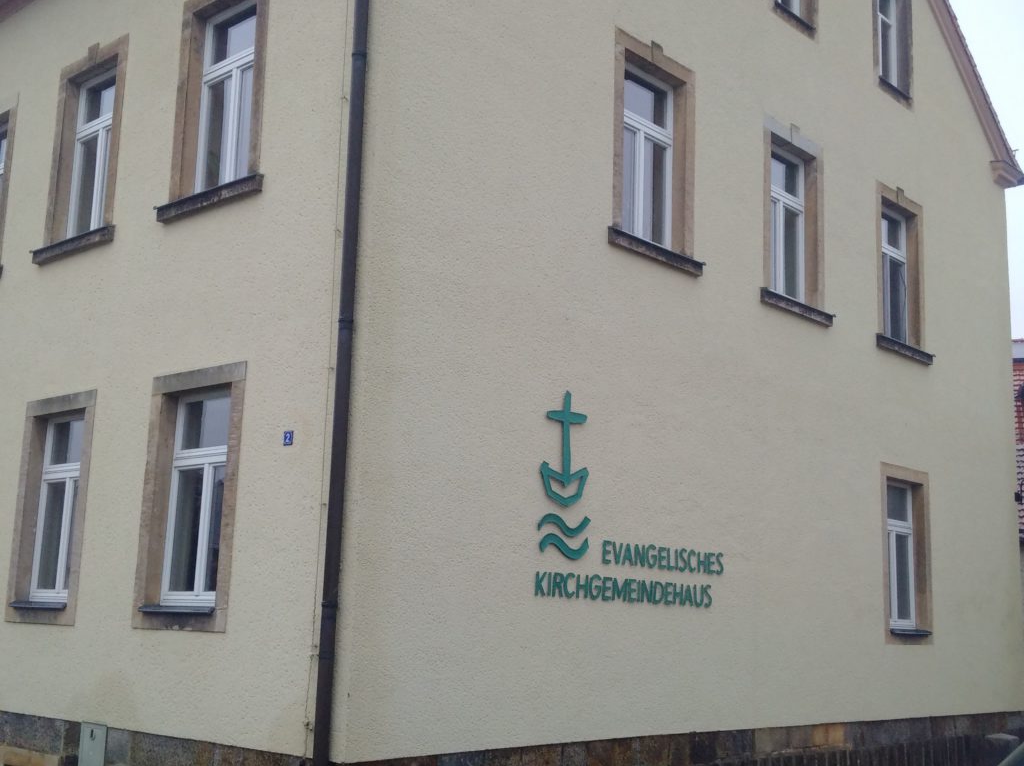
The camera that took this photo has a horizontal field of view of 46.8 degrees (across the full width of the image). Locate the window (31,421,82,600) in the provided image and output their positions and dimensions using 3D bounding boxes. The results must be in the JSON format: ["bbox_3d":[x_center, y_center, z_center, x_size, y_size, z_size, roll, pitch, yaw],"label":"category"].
[{"bbox_3d":[-4.209,1.185,11.255,1.084,1.786,0.078,-7,-14,42],"label":"window"}]

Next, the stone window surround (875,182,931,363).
[{"bbox_3d":[4.920,-1.412,15.046,0.250,2.145,1.466,-7,-14,42],"label":"stone window surround"}]

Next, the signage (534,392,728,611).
[{"bbox_3d":[1.144,1.085,10.459,0.039,1.755,2.730,-7,-14,42],"label":"signage"}]

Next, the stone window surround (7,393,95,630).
[{"bbox_3d":[-4.300,1.180,11.152,1.369,2.122,0.195,-7,-14,42],"label":"stone window surround"}]

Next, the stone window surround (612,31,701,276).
[{"bbox_3d":[1.350,-2.203,11.230,0.250,2.145,1.459,-7,-14,42],"label":"stone window surround"}]

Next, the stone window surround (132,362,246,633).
[{"bbox_3d":[-2.574,0.940,9.587,1.357,2.102,0.195,-7,-14,42],"label":"stone window surround"}]

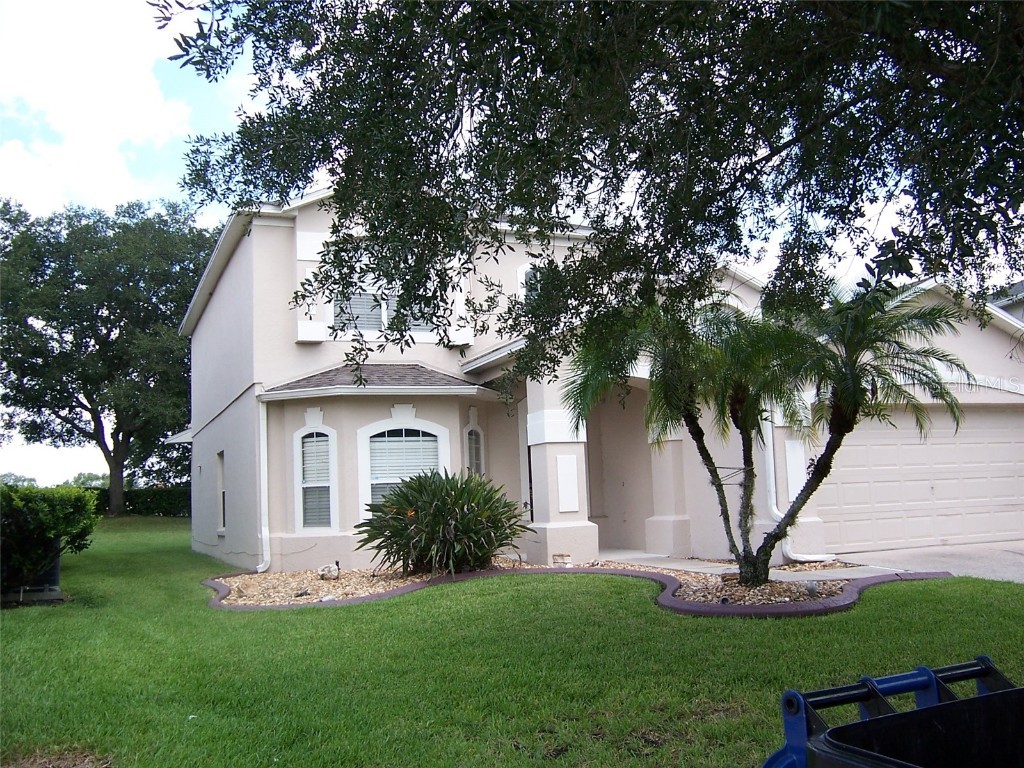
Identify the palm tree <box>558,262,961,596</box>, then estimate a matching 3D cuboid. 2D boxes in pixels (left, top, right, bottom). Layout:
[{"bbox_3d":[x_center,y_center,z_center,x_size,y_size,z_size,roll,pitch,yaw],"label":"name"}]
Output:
[{"bbox_3d":[2.884,0.541,11.354,4.470,3.540,3.100,-4,-7,14],"label":"palm tree"}]

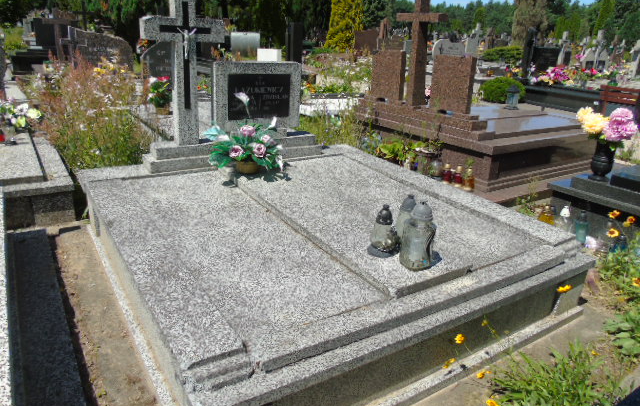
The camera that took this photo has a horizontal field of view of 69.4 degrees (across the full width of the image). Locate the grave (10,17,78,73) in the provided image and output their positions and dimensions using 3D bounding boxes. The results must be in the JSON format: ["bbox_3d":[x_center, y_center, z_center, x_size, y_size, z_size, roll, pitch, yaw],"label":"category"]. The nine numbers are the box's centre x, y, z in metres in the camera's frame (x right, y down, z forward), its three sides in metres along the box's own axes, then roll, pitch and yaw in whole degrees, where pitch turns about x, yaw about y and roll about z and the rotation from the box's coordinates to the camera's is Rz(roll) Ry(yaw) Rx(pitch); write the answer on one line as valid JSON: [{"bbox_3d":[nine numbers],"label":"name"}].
[{"bbox_3d":[-5.984,-3.483,10.195,1.350,1.060,1.900,-7,23,-25],"label":"grave"}]

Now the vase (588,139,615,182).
[{"bbox_3d":[2.185,-0.330,3.590,0.170,0.320,0.170,-10,24,-31],"label":"vase"}]

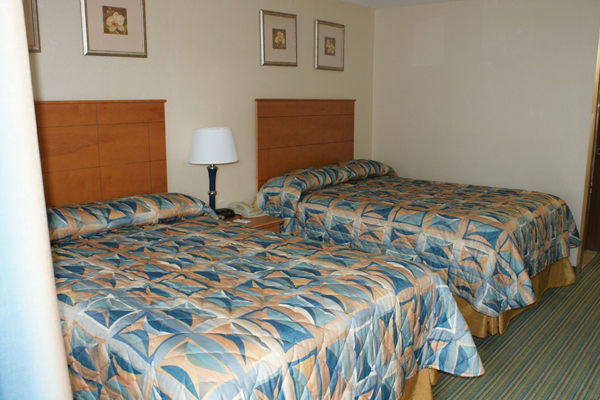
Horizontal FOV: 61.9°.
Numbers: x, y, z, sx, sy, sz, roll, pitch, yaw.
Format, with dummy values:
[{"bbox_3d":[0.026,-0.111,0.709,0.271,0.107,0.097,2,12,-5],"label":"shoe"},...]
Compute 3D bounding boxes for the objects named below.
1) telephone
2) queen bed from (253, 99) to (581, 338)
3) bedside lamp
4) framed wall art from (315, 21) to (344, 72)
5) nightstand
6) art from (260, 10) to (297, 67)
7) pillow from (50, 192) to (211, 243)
[{"bbox_3d":[-0.422,0.075,4.051,0.212,0.095,0.219,-7,13,-32],"label":"telephone"},{"bbox_3d":[0.904,-0.078,4.137,2.175,1.489,1.548,10,15,41],"label":"queen bed"},{"bbox_3d":[-0.622,-0.168,3.677,0.358,0.723,0.358,0,11,0],"label":"bedside lamp"},{"bbox_3d":[0.308,-1.484,4.838,0.030,0.463,0.448,10,15,41],"label":"framed wall art"},{"bbox_3d":[-0.526,0.449,3.860,0.496,0.569,0.628,10,15,41],"label":"nightstand"},{"bbox_3d":[-0.163,-1.387,4.318,0.030,0.463,0.448,10,15,41],"label":"art"},{"bbox_3d":[-1.120,0.087,3.093,0.423,0.204,1.285,10,15,41],"label":"pillow"}]

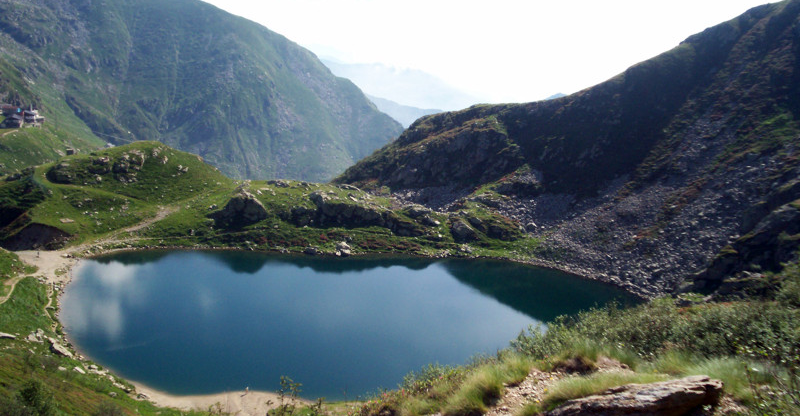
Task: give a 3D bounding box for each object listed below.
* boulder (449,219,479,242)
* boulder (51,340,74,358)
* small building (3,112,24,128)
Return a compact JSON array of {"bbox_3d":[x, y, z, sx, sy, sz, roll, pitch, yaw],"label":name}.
[{"bbox_3d":[25.555,8.998,335.000,12.735,8.500,8.500,1,10,4],"label":"boulder"},{"bbox_3d":[-83.573,35.002,206.000,5.692,3.000,4.300,-4,10,-23],"label":"boulder"},{"bbox_3d":[-251.488,-56.848,540.000,11.800,9.474,10.000,-4,11,-25],"label":"small building"}]

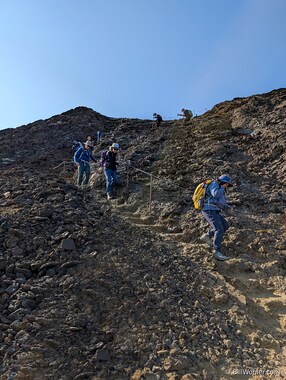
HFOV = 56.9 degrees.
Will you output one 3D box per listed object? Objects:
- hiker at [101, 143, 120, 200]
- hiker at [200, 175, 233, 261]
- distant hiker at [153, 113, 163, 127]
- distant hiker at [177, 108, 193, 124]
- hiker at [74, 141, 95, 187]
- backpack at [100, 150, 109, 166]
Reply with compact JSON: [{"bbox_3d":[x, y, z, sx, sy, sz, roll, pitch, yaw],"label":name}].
[{"bbox_3d":[-0.955,-0.535,7.750,0.500,1.640,0.480,-4,-8,41],"label":"hiker"},{"bbox_3d":[1.351,0.509,4.850,0.580,1.550,0.500,-1,-6,22],"label":"hiker"},{"bbox_3d":[1.374,-6.653,25.000,0.800,1.380,0.520,4,-6,-25],"label":"distant hiker"},{"bbox_3d":[3.461,-6.088,22.000,1.000,1.350,0.550,3,-6,-20],"label":"distant hiker"},{"bbox_3d":[-2.071,-0.947,9.500,0.620,1.650,0.550,4,-7,-30],"label":"hiker"},{"bbox_3d":[-1.153,-0.943,7.900,0.240,0.470,0.300,-3,-7,37],"label":"backpack"}]

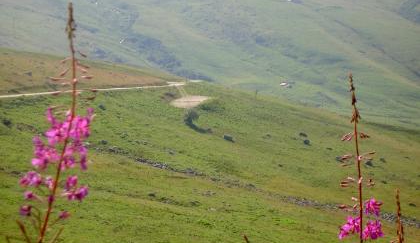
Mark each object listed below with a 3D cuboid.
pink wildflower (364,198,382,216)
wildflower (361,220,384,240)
[{"bbox_3d":[0.238,0.125,1.800,0.022,0.026,0.018,-6,9,-40],"label":"pink wildflower"},{"bbox_3d":[0.238,0.159,1.800,0.026,0.029,0.018,-5,8,-33],"label":"wildflower"}]

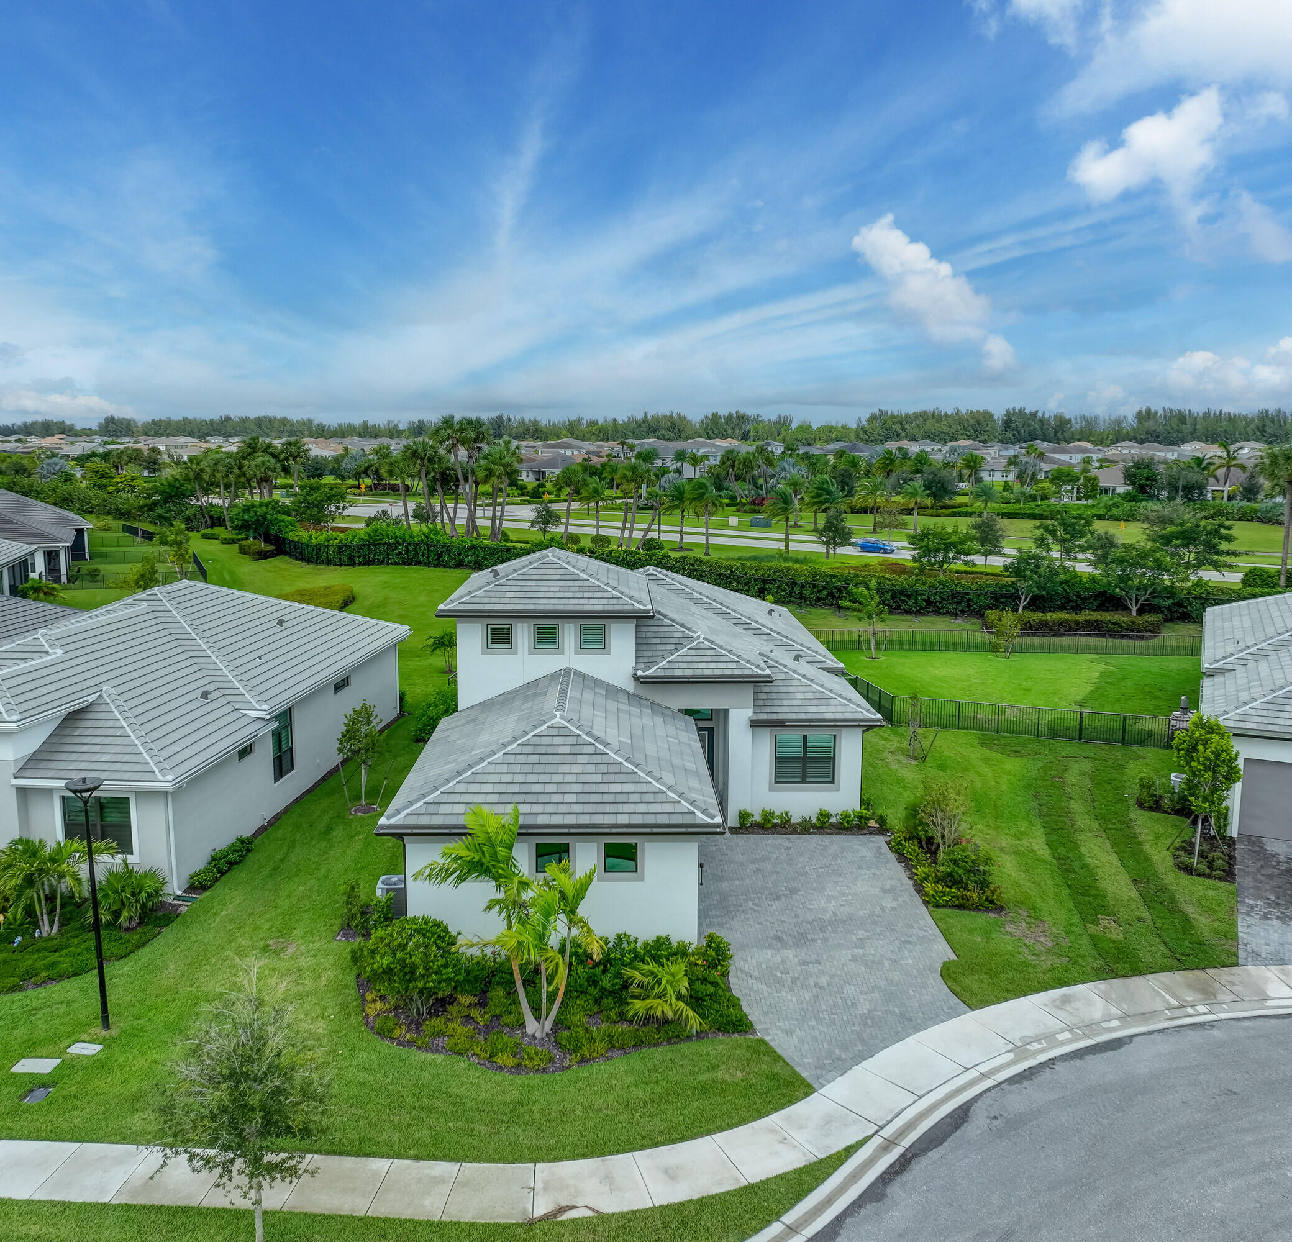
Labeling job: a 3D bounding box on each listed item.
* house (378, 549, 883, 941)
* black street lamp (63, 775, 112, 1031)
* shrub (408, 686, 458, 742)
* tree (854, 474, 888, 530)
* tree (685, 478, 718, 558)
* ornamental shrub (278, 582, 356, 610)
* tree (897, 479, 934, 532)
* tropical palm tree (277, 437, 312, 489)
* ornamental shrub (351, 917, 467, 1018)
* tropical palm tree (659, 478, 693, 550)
[{"bbox_3d":[0.495,1.368,40.972,13.900,8.200,31.500,0,9,-1],"label":"house"},{"bbox_3d":[-11.061,5.755,23.169,0.800,5.400,0.800,0,9,0],"label":"black street lamp"},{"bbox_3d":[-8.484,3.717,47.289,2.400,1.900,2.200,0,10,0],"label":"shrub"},{"bbox_3d":[28.886,-14.746,145.424,4.300,7.200,4.300,0,9,0],"label":"tree"},{"bbox_3d":[5.495,-10.280,113.379,3.450,7.760,3.400,0,10,0],"label":"tree"},{"bbox_3d":[-23.379,-1.614,81.822,5.400,1.100,6.000,0,9,0],"label":"ornamental shrub"},{"bbox_3d":[34.234,-14.467,145.456,4.300,6.800,4.300,0,9,0],"label":"tree"},{"bbox_3d":[-48.656,-19.730,159.357,4.400,11.060,4.300,0,10,0],"label":"tropical palm tree"},{"bbox_3d":[-5.111,7.434,24.646,2.380,2.120,2.200,0,10,0],"label":"ornamental shrub"},{"bbox_3d":[3.157,-11.065,119.173,3.490,7.380,3.400,0,10,0],"label":"tropical palm tree"}]

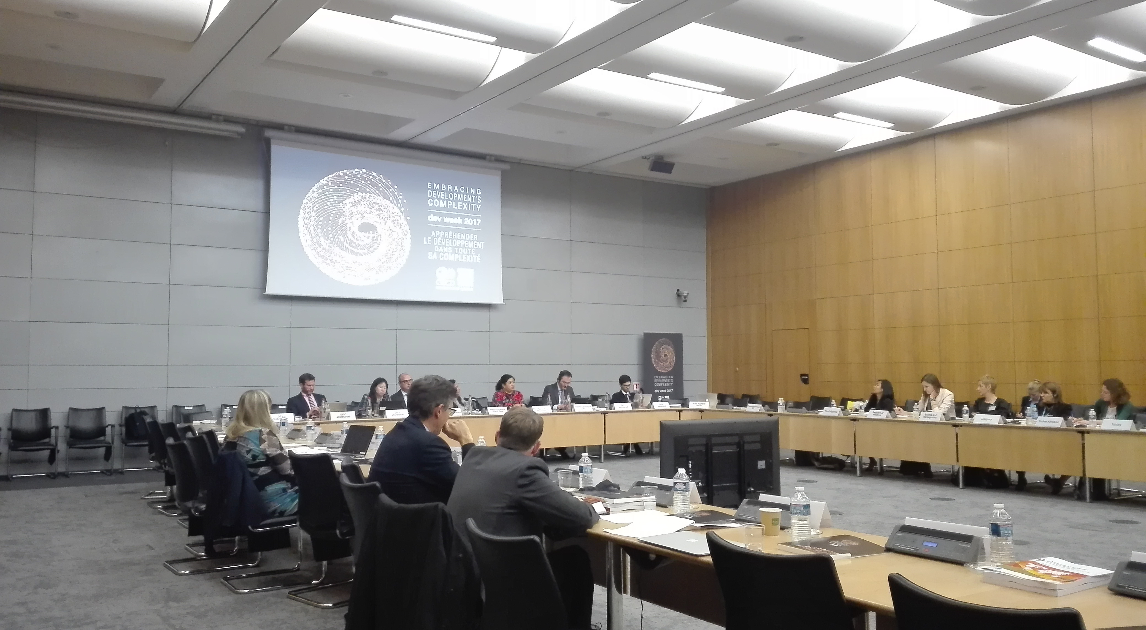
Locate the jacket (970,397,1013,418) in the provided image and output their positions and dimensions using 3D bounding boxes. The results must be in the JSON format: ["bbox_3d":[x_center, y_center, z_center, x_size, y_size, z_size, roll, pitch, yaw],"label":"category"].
[{"bbox_3d":[4.797,1.197,9.400,0.360,0.560,0.470,3,-5,-44],"label":"jacket"}]

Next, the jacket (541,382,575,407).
[{"bbox_3d":[-0.201,1.297,11.900,0.480,0.590,0.360,2,-4,-29],"label":"jacket"}]

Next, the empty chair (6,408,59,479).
[{"bbox_3d":[-6.692,1.585,10.150,0.560,0.840,0.570,2,-4,-31],"label":"empty chair"}]

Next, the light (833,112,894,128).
[{"bbox_3d":[4.147,-2.782,11.688,1.200,0.070,0.170,2,-4,-31],"label":"light"}]

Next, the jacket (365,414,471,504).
[{"bbox_3d":[-0.665,0.781,3.700,0.420,0.640,0.470,2,-4,-34],"label":"jacket"}]

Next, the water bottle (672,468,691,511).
[{"bbox_3d":[0.459,0.736,3.467,0.067,0.192,0.067,0,-3,0],"label":"water bottle"}]

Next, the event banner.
[{"bbox_3d":[1.565,1.256,14.200,0.860,1.900,0.150,2,-4,-32],"label":"event banner"}]

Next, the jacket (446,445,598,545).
[{"bbox_3d":[-0.200,0.807,3.080,0.520,0.600,0.460,-4,-5,45],"label":"jacket"}]

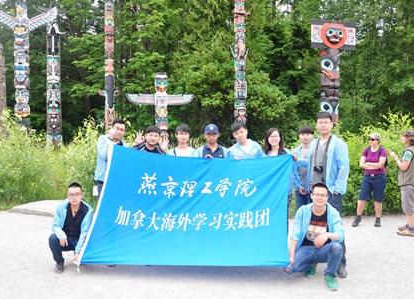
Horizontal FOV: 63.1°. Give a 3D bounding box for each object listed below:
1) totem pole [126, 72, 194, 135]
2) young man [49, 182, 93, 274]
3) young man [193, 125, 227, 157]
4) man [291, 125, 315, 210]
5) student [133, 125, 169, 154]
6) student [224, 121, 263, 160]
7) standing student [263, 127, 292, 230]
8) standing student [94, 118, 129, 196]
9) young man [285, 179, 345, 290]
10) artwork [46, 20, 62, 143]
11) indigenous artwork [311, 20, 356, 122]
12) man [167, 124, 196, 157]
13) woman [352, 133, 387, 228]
[{"bbox_3d":[-2.207,-1.240,16.000,3.200,4.780,0.800,0,0,-6],"label":"totem pole"},{"bbox_3d":[-1.596,0.895,4.000,0.500,1.010,0.600,0,0,-16],"label":"young man"},{"bbox_3d":[0.049,0.544,4.130,0.520,1.690,0.360,0,0,0],"label":"young man"},{"bbox_3d":[1.228,0.550,4.120,0.480,1.680,0.340,0,0,10],"label":"man"},{"bbox_3d":[-0.686,0.549,4.130,0.540,1.680,0.380,0,0,-6],"label":"student"},{"bbox_3d":[0.455,0.532,4.200,0.500,1.735,0.360,0,0,3],"label":"student"},{"bbox_3d":[0.847,0.565,4.050,0.440,1.670,0.330,0,0,9],"label":"standing student"},{"bbox_3d":[-1.143,0.515,4.100,0.470,1.770,0.380,0,0,-12],"label":"standing student"},{"bbox_3d":[1.132,0.869,3.550,0.630,1.050,0.680,0,0,10],"label":"young man"},{"bbox_3d":[-8.143,-3.105,18.000,0.800,7.300,0.800,0,0,-18],"label":"artwork"},{"bbox_3d":[5.817,-2.325,15.500,2.100,7.050,1.000,0,0,-7],"label":"indigenous artwork"},{"bbox_3d":[-0.300,0.544,4.130,0.480,1.690,0.340,0,0,-3],"label":"man"},{"bbox_3d":[2.941,0.550,6.100,0.530,1.700,0.410,0,0,33],"label":"woman"}]

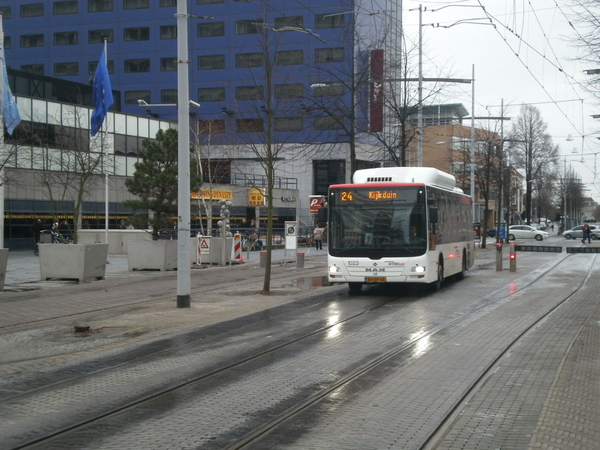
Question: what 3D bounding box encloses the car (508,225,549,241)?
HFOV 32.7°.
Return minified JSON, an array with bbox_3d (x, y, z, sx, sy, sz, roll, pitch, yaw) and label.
[{"bbox_3d":[21.950,0.790,98.500,4.450,1.500,1.800,0,0,18],"label":"car"}]

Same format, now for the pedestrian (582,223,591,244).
[{"bbox_3d":[24.400,0.770,87.000,0.450,1.710,0.550,0,0,16],"label":"pedestrian"}]

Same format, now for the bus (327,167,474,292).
[{"bbox_3d":[3.470,0.120,31.380,2.520,3.300,12.000,0,0,15],"label":"bus"}]

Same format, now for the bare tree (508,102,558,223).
[{"bbox_3d":[30.800,-7.330,135.000,6.700,17.200,6.700,0,0,0],"label":"bare tree"}]

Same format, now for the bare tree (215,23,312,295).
[{"bbox_3d":[-0.910,-1.860,27.000,2.600,7.300,2.600,0,0,0],"label":"bare tree"}]

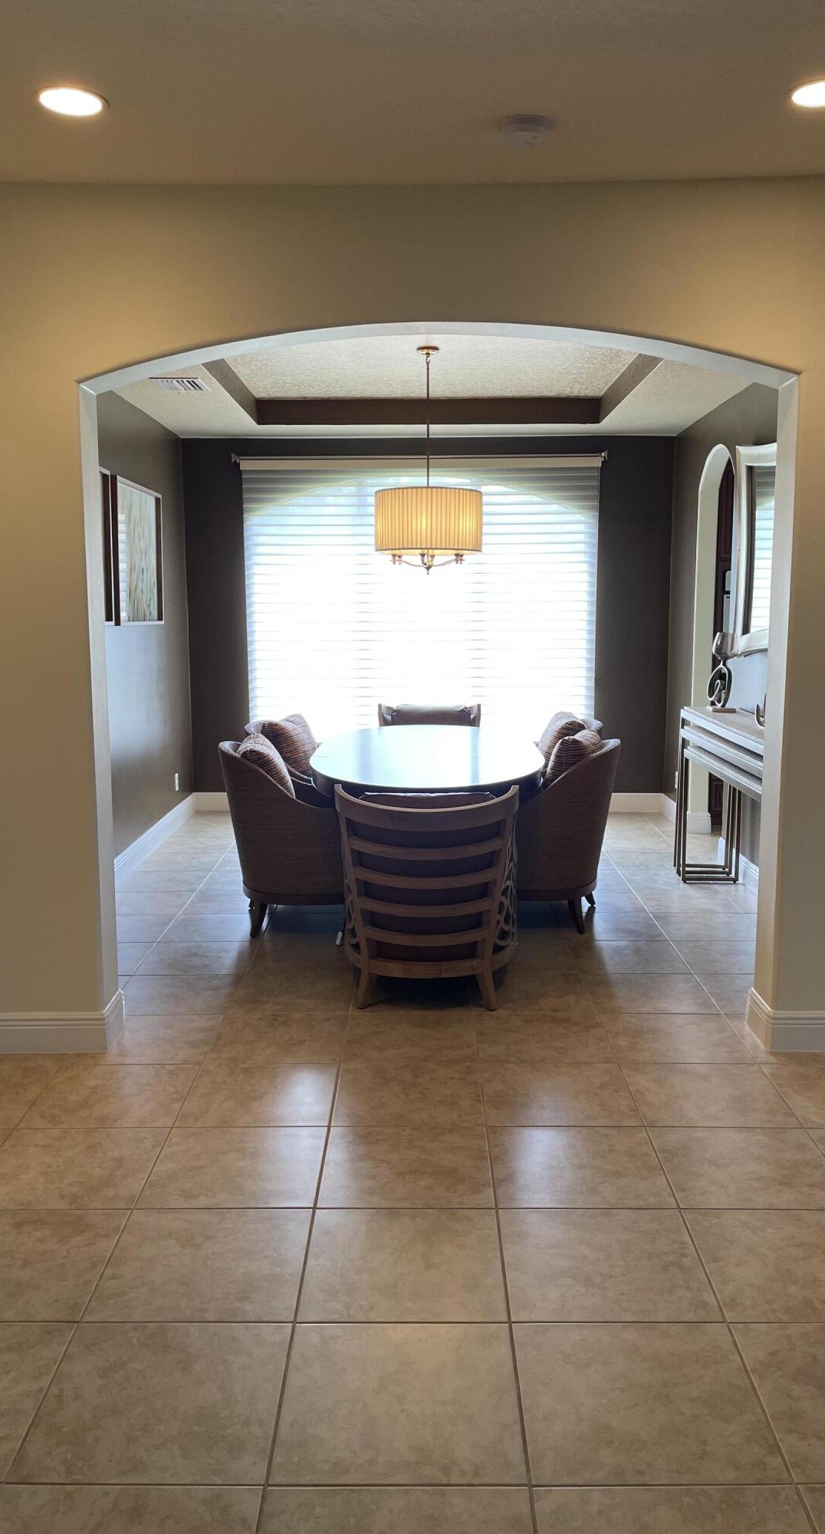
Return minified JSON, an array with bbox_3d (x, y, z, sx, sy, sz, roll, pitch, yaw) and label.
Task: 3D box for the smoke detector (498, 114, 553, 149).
[{"bbox_3d":[0.298,-1.679,3.060,0.137,0.050,0.137,0,8,1],"label":"smoke detector"}]

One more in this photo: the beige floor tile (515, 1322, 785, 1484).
[{"bbox_3d":[0.436,1.206,2.202,0.455,0.010,0.455,0,8,1],"label":"beige floor tile"}]

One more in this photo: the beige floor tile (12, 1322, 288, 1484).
[{"bbox_3d":[-0.476,1.208,2.207,0.450,0.010,0.450,0,8,1],"label":"beige floor tile"}]

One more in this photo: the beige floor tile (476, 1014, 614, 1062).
[{"bbox_3d":[0.452,0.954,4.030,0.455,0.012,0.451,0,8,0],"label":"beige floor tile"}]

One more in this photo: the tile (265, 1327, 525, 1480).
[{"bbox_3d":[-0.022,1.226,2.238,0.457,0.012,0.457,0,8,0],"label":"tile"}]

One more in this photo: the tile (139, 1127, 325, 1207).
[{"bbox_3d":[-0.471,1.080,3.112,0.455,0.010,0.455,0,8,1],"label":"tile"}]

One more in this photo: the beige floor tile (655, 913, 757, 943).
[{"bbox_3d":[1.376,0.751,5.351,0.455,0.010,0.455,0,8,1],"label":"beige floor tile"}]

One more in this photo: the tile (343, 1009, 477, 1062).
[{"bbox_3d":[-0.006,0.950,4.010,0.455,0.010,0.455,0,8,1],"label":"tile"}]

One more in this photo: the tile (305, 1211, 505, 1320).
[{"bbox_3d":[-0.018,1.141,2.651,0.450,0.010,0.450,0,8,1],"label":"tile"}]

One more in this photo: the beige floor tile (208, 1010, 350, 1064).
[{"bbox_3d":[-0.468,0.959,4.037,0.455,0.012,0.451,0,8,0],"label":"beige floor tile"}]

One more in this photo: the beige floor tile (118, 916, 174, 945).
[{"bbox_3d":[-1.378,0.763,5.395,0.455,0.012,0.451,0,8,0],"label":"beige floor tile"}]

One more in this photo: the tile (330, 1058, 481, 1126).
[{"bbox_3d":[-0.010,1.014,3.559,0.455,0.010,0.455,0,8,1],"label":"tile"}]

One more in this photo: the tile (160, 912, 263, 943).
[{"bbox_3d":[-0.909,0.759,5.371,0.455,0.010,0.455,0,8,1],"label":"tile"}]

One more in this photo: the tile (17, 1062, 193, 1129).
[{"bbox_3d":[-0.932,1.028,3.591,0.455,0.012,0.451,0,8,0],"label":"tile"}]

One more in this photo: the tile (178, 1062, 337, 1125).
[{"bbox_3d":[-0.464,1.014,3.555,0.450,0.010,0.450,0,8,1],"label":"tile"}]

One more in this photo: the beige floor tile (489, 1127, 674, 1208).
[{"bbox_3d":[0.447,1.093,3.149,0.457,0.012,0.457,0,8,0],"label":"beige floor tile"}]

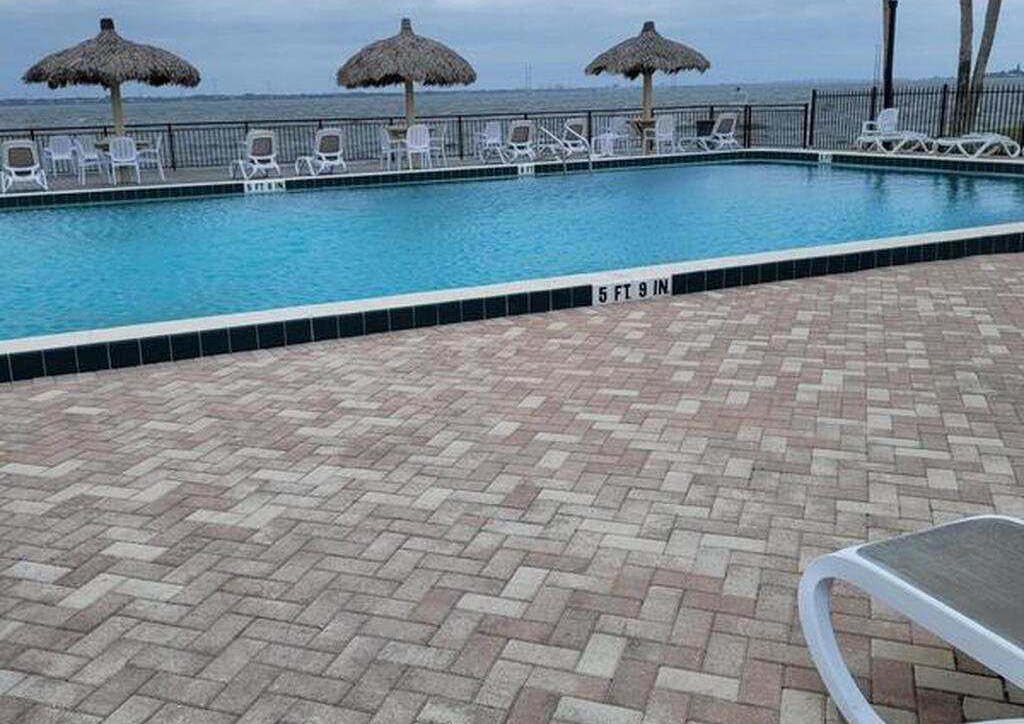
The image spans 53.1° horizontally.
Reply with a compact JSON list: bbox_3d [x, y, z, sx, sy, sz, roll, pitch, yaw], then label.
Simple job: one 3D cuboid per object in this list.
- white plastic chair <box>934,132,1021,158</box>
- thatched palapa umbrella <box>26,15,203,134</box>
[{"bbox_3d":[8.673,-4.027,19.065,1.480,0.420,0.640,6,17,28],"label":"white plastic chair"},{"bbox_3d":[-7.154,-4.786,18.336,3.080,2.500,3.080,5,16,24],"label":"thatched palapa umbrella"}]

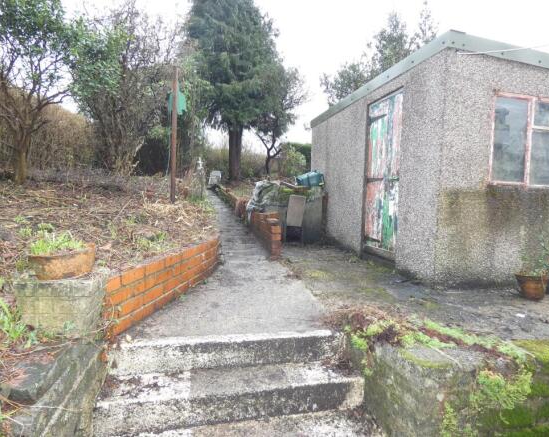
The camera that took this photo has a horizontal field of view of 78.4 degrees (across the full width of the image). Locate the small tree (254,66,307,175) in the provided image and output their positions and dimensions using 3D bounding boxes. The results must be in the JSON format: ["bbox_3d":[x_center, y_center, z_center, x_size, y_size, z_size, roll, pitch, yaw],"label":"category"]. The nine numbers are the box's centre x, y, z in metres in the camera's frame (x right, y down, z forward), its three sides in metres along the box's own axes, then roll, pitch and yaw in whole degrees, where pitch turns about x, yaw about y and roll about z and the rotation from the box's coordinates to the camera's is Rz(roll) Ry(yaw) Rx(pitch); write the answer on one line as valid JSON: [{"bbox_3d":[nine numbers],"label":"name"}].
[{"bbox_3d":[0.232,-3.783,13.000,2.100,4.200,2.000,2,4,0],"label":"small tree"}]

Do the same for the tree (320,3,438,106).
[{"bbox_3d":[3.750,-4.250,12.600,4.200,7.400,4.000,2,4,0],"label":"tree"}]

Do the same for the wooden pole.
[{"bbox_3d":[-1.865,-1.581,6.300,0.095,2.540,0.095,3,4,0],"label":"wooden pole"}]

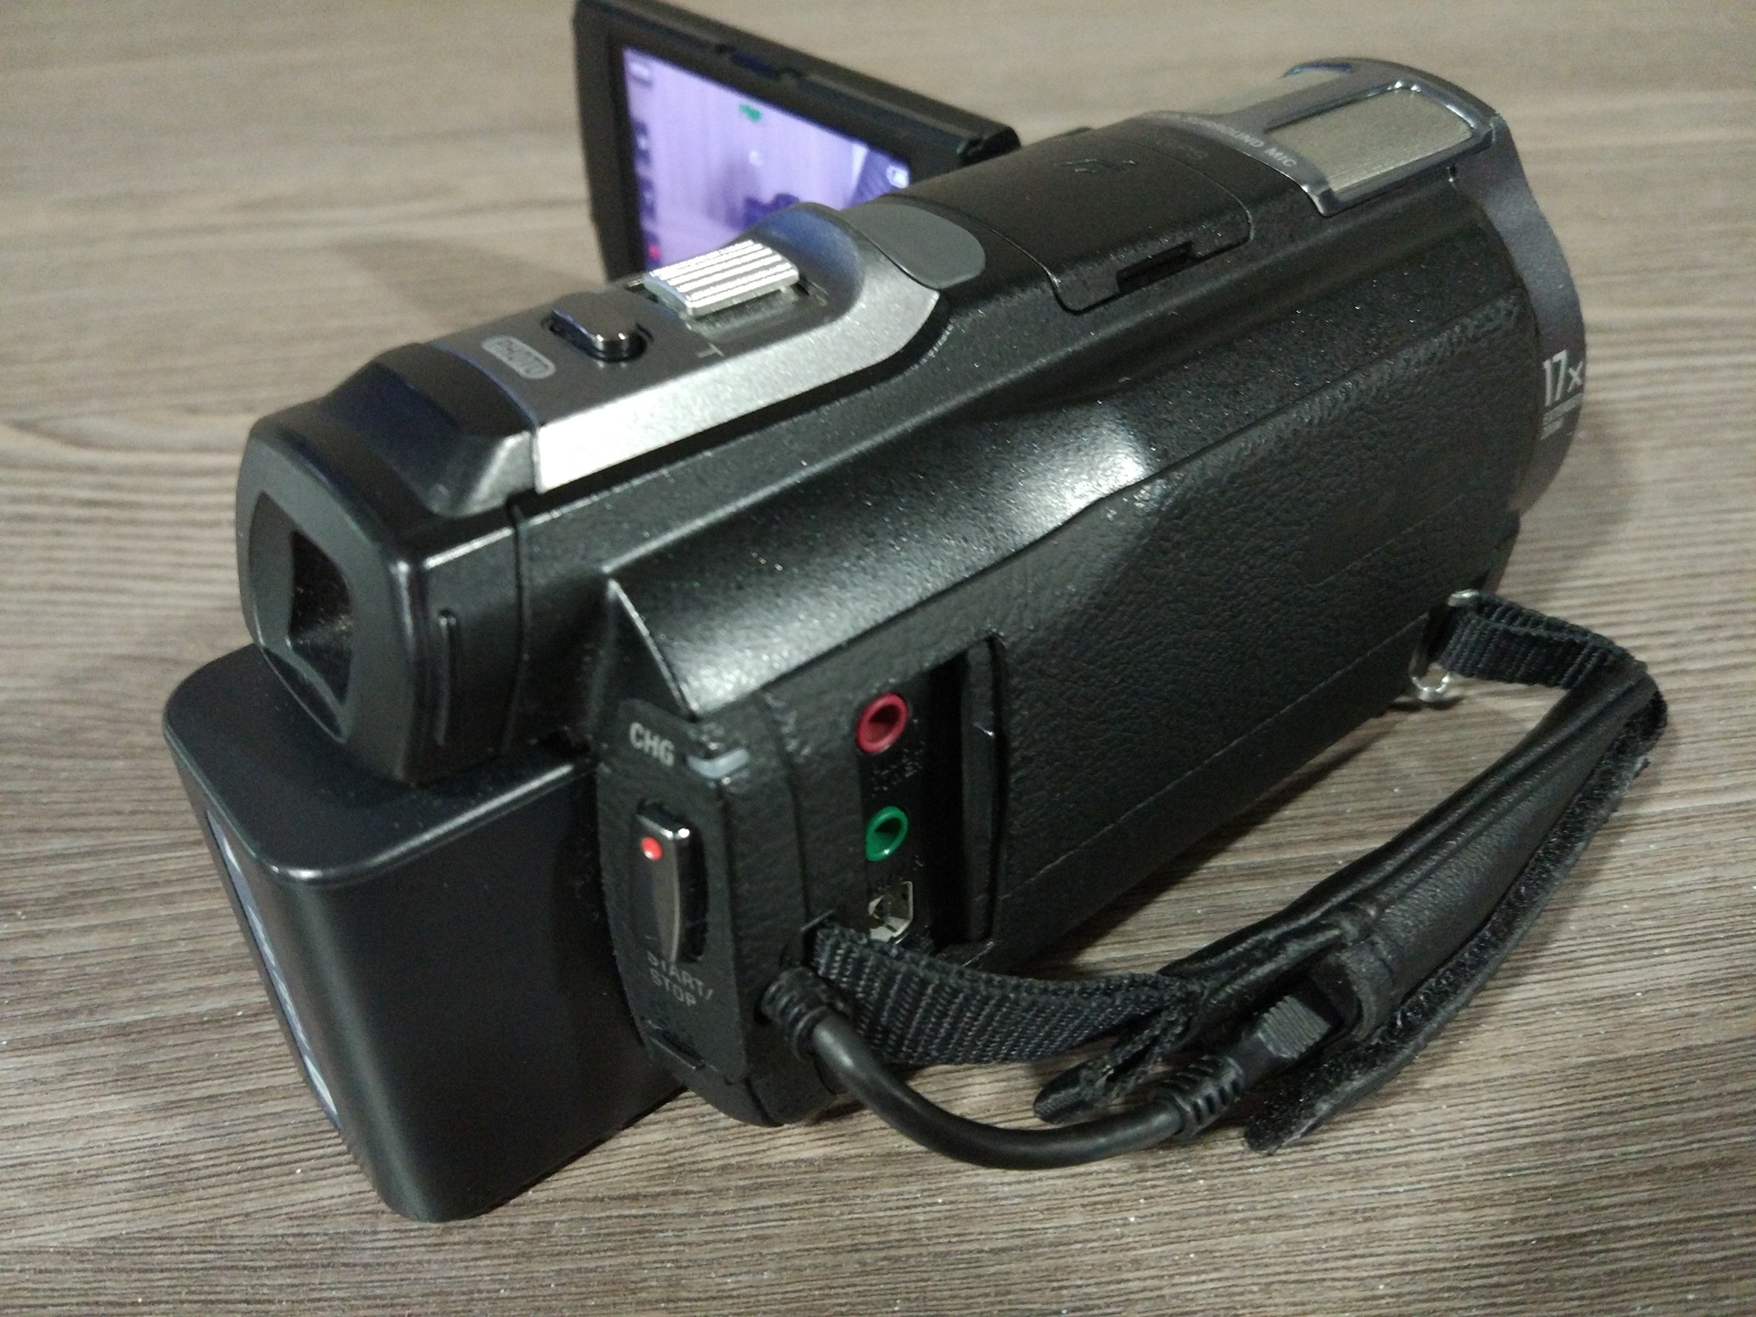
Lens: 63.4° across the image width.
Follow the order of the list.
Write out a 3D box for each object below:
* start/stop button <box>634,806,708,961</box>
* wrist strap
[{"bbox_3d":[-0.017,0.019,0.119,0.005,0.015,0.003,24,43,29],"label":"start/stop button"},{"bbox_3d":[0.044,0.021,0.144,0.110,0.027,0.035,-27,44,-31],"label":"wrist strap"}]

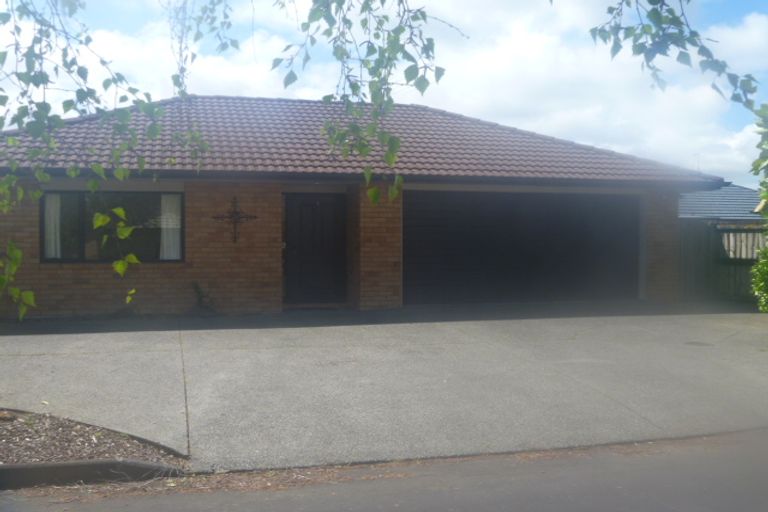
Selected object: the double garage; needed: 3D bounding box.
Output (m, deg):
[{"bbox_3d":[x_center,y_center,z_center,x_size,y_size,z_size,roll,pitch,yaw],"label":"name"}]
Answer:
[{"bbox_3d":[2.680,-0.167,14.050,4.800,2.070,0.080,0,1,-13],"label":"double garage"}]

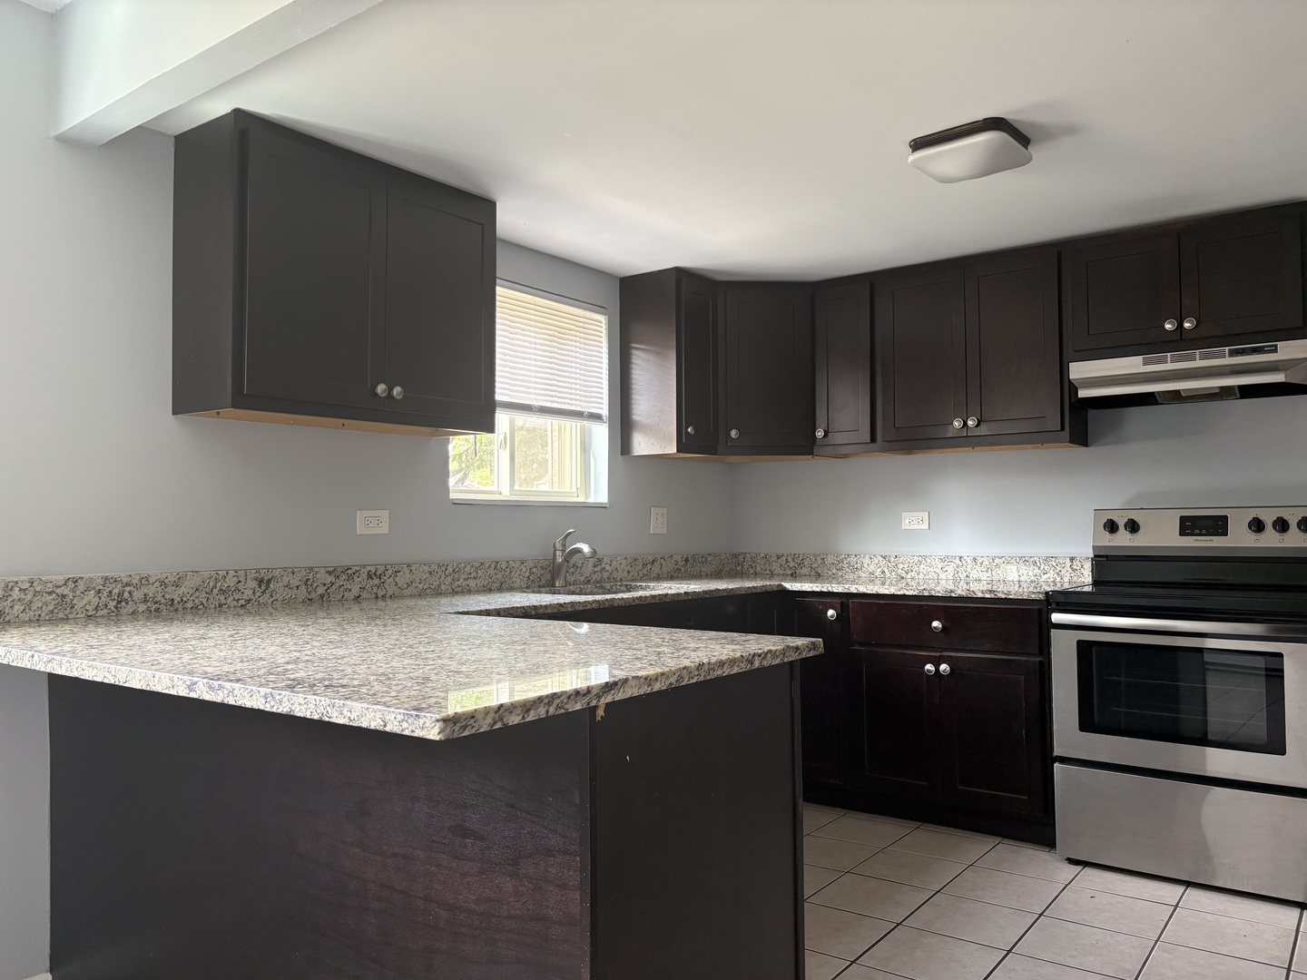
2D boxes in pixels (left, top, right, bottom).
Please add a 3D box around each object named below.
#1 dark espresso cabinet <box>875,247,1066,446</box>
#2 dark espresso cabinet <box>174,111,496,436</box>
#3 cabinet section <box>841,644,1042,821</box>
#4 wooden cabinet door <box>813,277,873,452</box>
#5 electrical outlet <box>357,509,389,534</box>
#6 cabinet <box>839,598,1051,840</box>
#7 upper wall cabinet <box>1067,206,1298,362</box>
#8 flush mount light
[{"bbox_3d":[1.339,-0.544,4.044,0.767,0.766,0.320,-2,-3,37],"label":"dark espresso cabinet"},{"bbox_3d":[-0.905,-0.577,2.949,0.320,0.766,0.913,-2,-3,37],"label":"dark espresso cabinet"},{"bbox_3d":[1.250,0.894,3.914,0.749,0.549,0.602,-2,-3,37],"label":"cabinet section"},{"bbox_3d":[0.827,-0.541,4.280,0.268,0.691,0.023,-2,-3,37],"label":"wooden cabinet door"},{"bbox_3d":[-0.904,0.105,3.180,0.009,0.077,0.124,-2,-3,37],"label":"electrical outlet"},{"bbox_3d":[1.250,0.843,3.868,0.767,0.882,0.630,-2,-3,37],"label":"cabinet"},{"bbox_3d":[1.949,-0.715,3.589,0.762,0.462,0.320,-2,-3,37],"label":"upper wall cabinet"},{"bbox_3d":[0.888,-0.937,2.756,0.285,0.073,0.282,-2,-3,37],"label":"flush mount light"}]

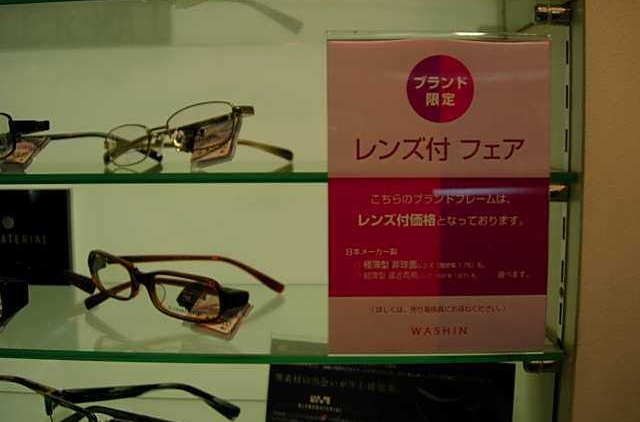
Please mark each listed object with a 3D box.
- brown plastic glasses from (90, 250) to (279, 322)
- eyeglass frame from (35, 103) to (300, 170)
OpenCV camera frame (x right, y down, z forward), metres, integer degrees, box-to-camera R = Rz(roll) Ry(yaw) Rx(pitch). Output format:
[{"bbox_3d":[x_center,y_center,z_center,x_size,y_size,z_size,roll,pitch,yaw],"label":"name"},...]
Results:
[{"bbox_3d":[-0.104,0.052,0.565,0.149,0.055,0.115,11,20,29],"label":"brown plastic glasses"},{"bbox_3d":[-0.088,-0.051,0.541,0.147,0.039,0.112,-8,-3,31],"label":"eyeglass frame"}]

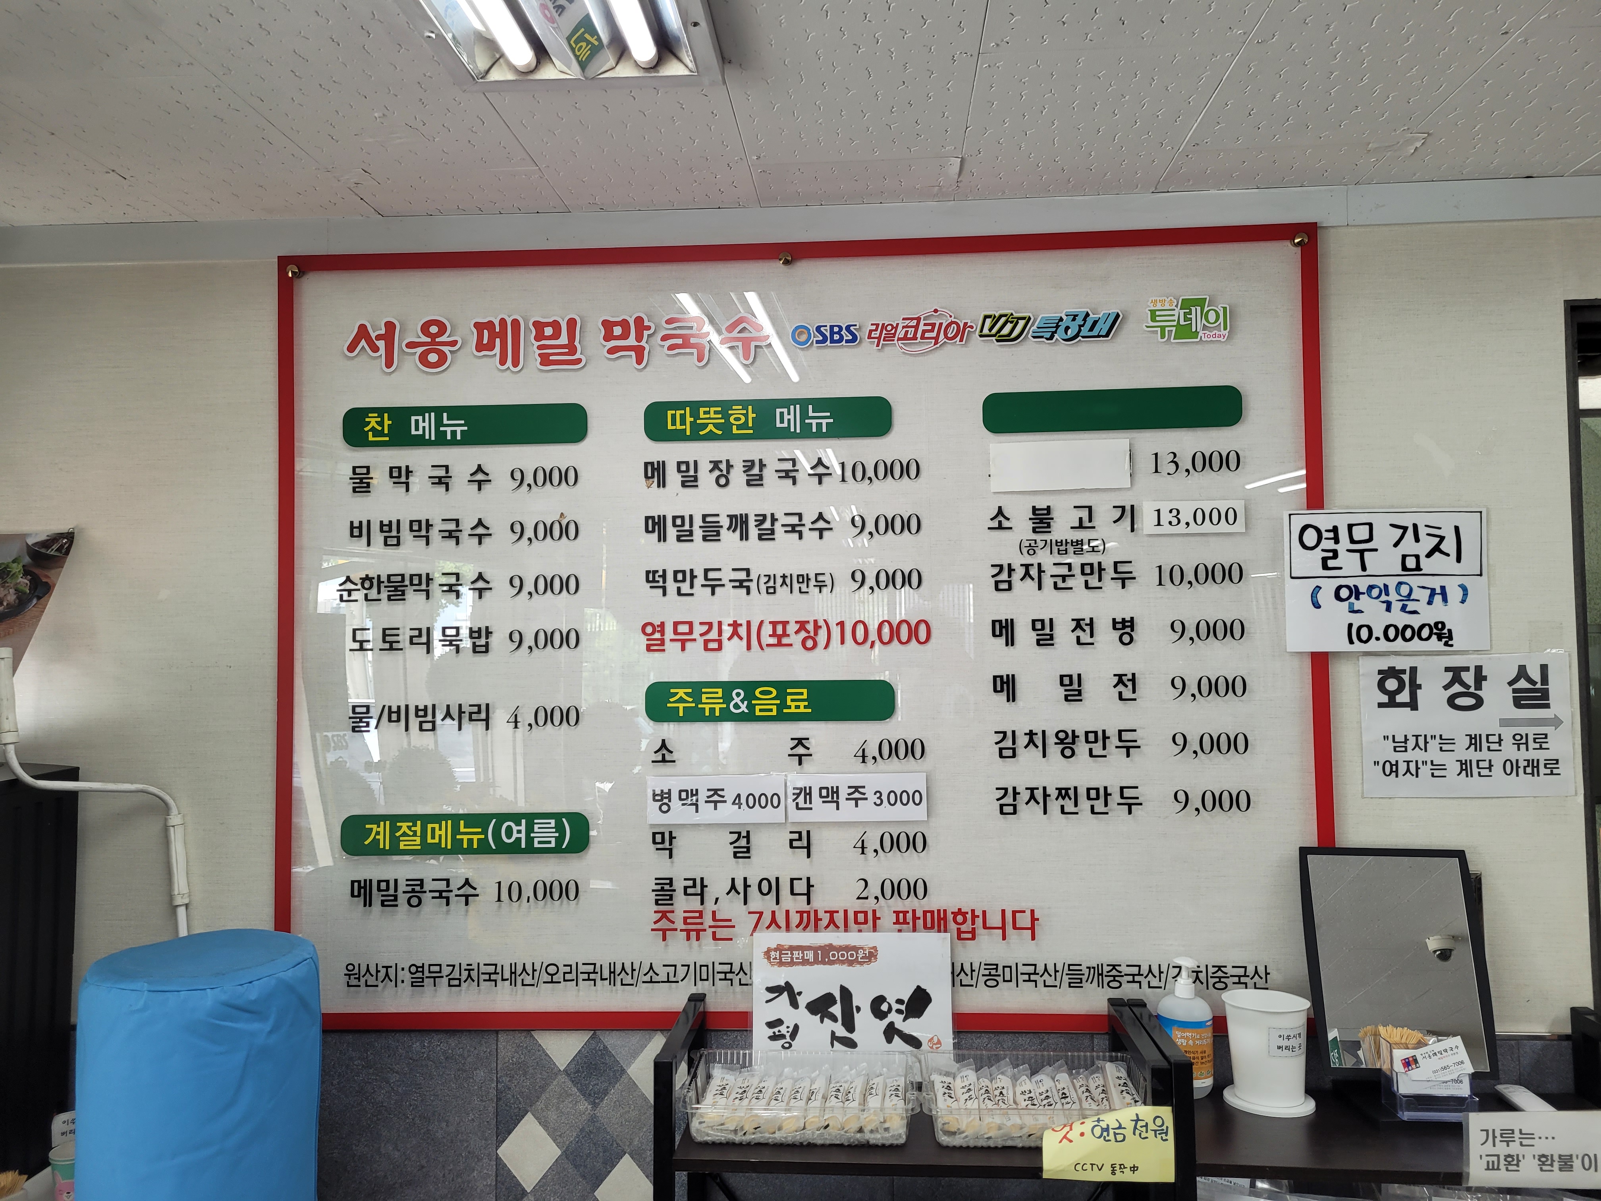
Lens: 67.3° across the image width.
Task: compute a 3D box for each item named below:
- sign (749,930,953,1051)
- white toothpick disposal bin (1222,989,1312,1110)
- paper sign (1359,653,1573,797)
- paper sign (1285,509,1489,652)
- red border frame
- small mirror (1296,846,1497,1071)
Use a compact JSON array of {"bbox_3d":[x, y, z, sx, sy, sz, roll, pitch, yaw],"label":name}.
[{"bbox_3d":[0.078,0.600,1.788,0.297,0.210,0.008,-1,-7,3],"label":"sign"},{"bbox_3d":[0.668,0.643,1.719,0.118,0.139,0.118,-1,-2,3],"label":"white toothpick disposal bin"},{"bbox_3d":[0.985,0.185,1.776,0.299,0.212,0.008,-1,-2,3],"label":"paper sign"},{"bbox_3d":[0.869,-0.030,1.780,0.297,0.210,0.008,-1,-2,3],"label":"paper sign"},{"bbox_3d":[-0.015,0.047,1.840,1.605,1.206,0.030,-1,-2,3],"label":"red border frame"},{"bbox_3d":[0.864,0.526,1.748,0.235,0.316,0.030,0,-19,4],"label":"small mirror"}]

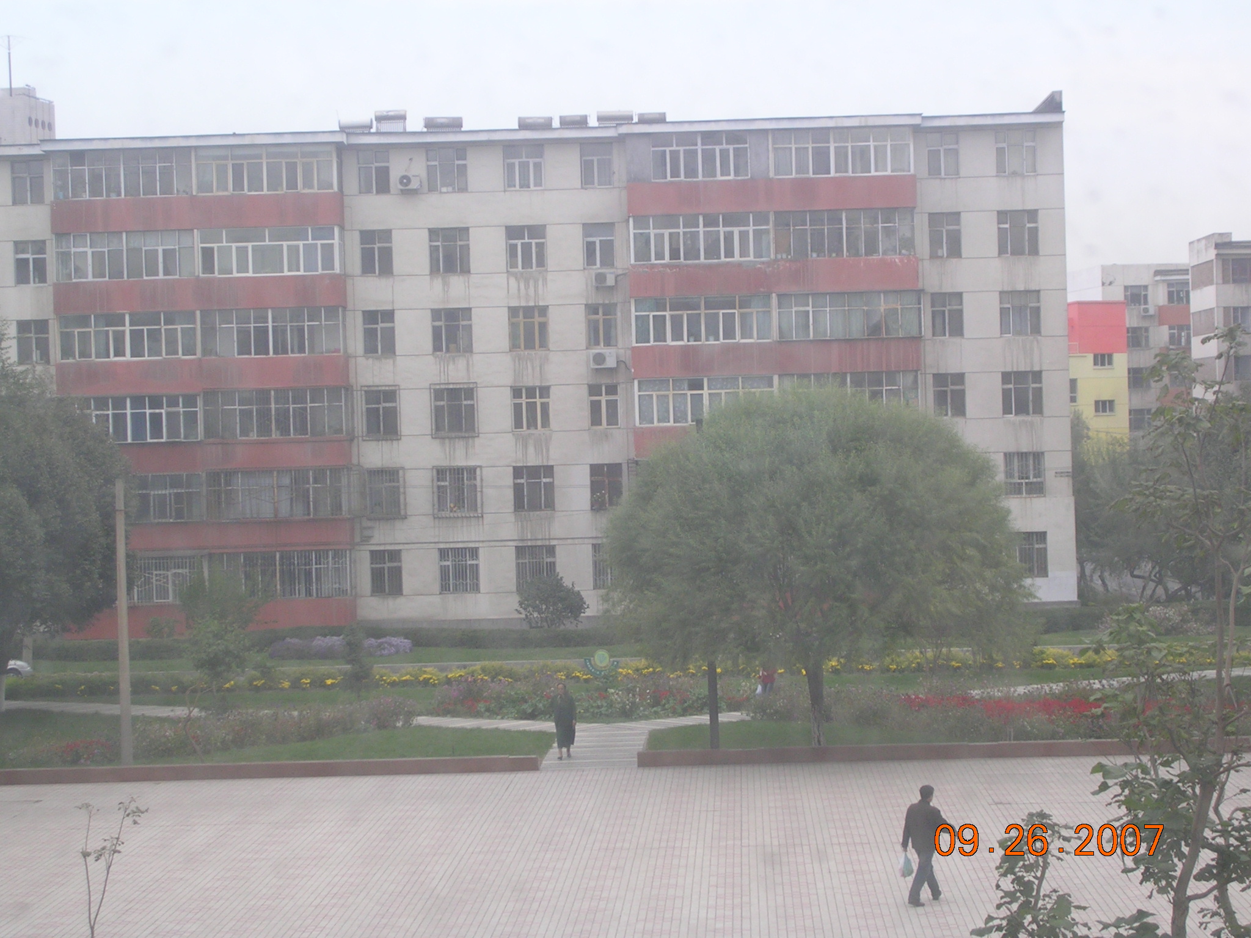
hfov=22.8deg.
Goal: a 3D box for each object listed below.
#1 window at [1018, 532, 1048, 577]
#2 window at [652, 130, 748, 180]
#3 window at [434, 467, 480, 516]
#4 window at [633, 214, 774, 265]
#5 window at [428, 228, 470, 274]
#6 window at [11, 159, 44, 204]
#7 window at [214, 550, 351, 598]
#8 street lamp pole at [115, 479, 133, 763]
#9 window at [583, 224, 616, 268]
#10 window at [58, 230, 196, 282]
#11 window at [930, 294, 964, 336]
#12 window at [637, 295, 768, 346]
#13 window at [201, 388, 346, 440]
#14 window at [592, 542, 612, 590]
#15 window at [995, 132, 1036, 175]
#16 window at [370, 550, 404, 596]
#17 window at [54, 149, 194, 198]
[{"bbox_3d":[14.048,2.980,108.298,1.362,1.550,0.150,-2,1,1],"label":"window"},{"bbox_3d":[2.571,-10.773,106.892,3.261,1.580,0.150,-2,1,1],"label":"window"},{"bbox_3d":[-5.840,0.781,107.978,1.547,1.687,0.350,-2,1,1],"label":"window"},{"bbox_3d":[2.710,-8.275,111.498,5.054,1.694,0.180,-2,1,2],"label":"window"},{"bbox_3d":[-6.352,-7.869,112.216,1.471,1.617,0.200,-2,0,2],"label":"window"},{"bbox_3d":[-20.855,-10.019,108.366,1.081,1.502,0.150,-2,1,1],"label":"window"},{"bbox_3d":[-12.048,3.673,109.153,4.727,1.546,0.200,-2,0,0],"label":"window"},{"bbox_3d":[-10.198,3.106,63.061,0.230,5.836,0.230,-2,1,1],"label":"street lamp pole"},{"bbox_3d":[-0.949,-8.119,112.986,1.138,1.599,0.150,-2,1,2],"label":"window"},{"bbox_3d":[-17.896,-7.620,111.153,4.950,1.711,0.200,-2,0,2],"label":"window"},{"bbox_3d":[11.670,-5.568,112.562,1.169,1.607,0.150,-2,1,2],"label":"window"},{"bbox_3d":[2.788,-5.331,111.540,5.021,1.666,0.180,-2,1,2],"label":"window"},{"bbox_3d":[-12.242,-1.921,108.134,5.018,1.692,0.150,-2,1,1],"label":"window"},{"bbox_3d":[-0.623,3.558,113.150,1.140,1.655,0.150,-2,1,2],"label":"window"},{"bbox_3d":[14.126,-11.433,112.384,1.450,1.576,0.150,-2,1,2],"label":"window"},{"bbox_3d":[-8.308,3.626,108.273,1.145,1.601,0.150,-2,1,1],"label":"window"},{"bbox_3d":[-17.945,-10.554,111.129,4.986,1.640,0.200,-2,0,2],"label":"window"}]

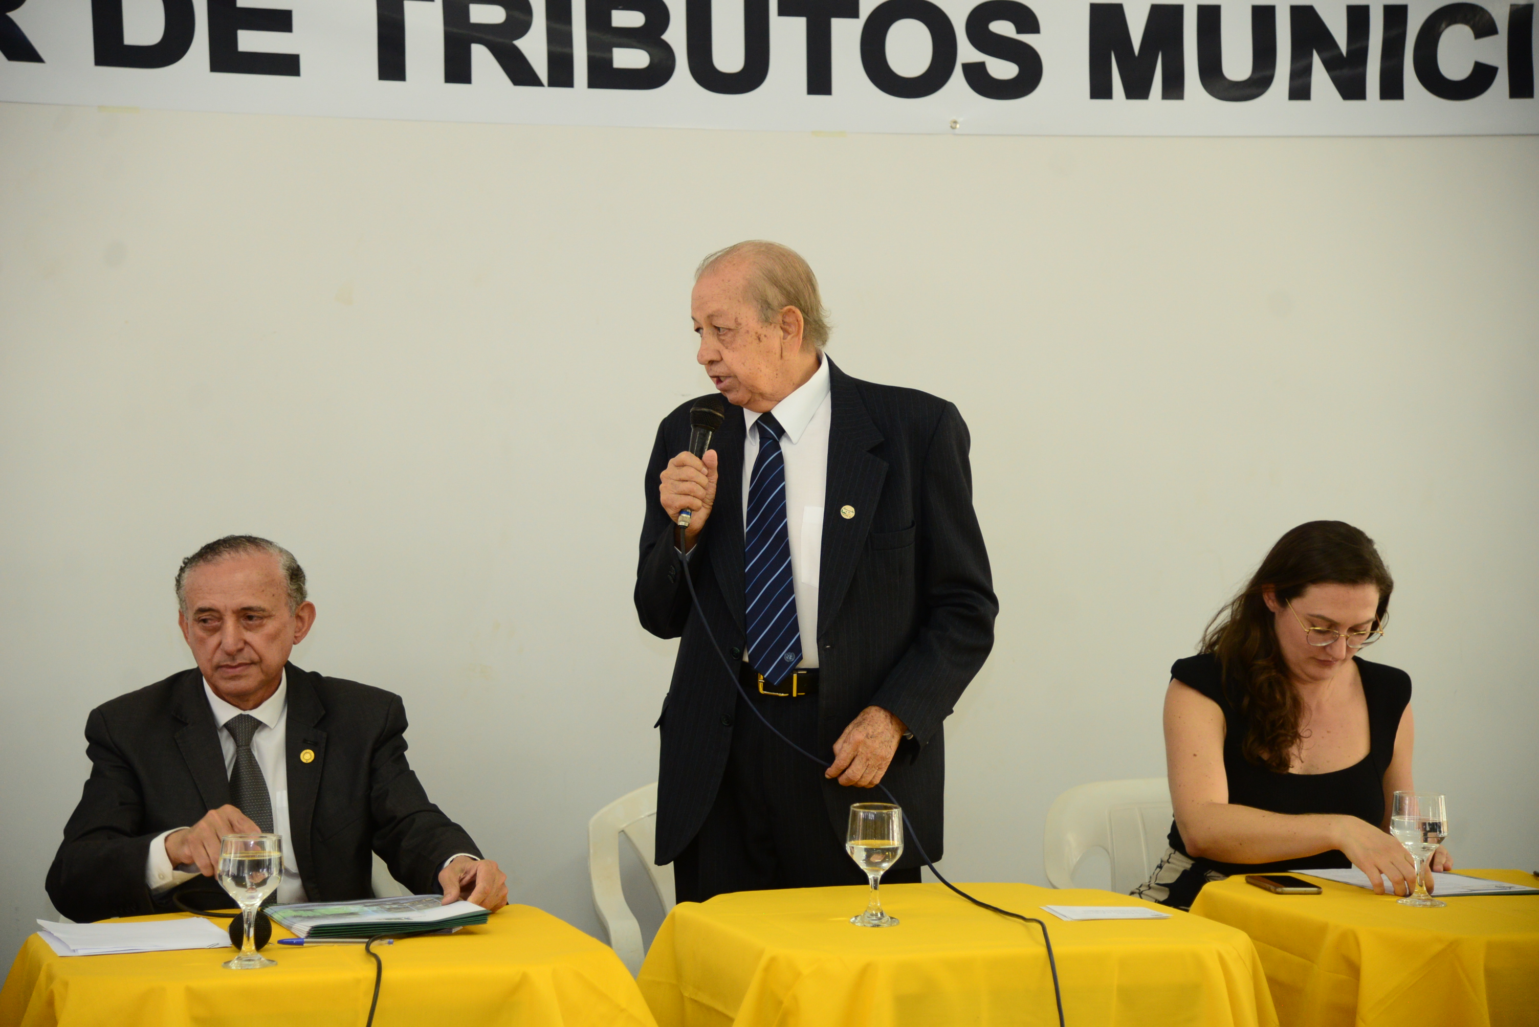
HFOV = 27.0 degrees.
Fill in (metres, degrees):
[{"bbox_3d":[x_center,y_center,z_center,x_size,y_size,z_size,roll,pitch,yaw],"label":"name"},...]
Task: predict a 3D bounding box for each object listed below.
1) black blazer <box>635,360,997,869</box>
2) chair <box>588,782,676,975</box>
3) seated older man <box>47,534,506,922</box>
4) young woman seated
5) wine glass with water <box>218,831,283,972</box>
[{"bbox_3d":[0.068,0.152,4.770,0.550,0.760,0.380,0,0,22],"label":"black blazer"},{"bbox_3d":[-0.040,0.862,5.100,0.480,0.860,0.530,0,0,-12],"label":"chair"},{"bbox_3d":[-0.665,0.657,4.430,0.640,1.250,0.780,0,0,-10],"label":"seated older man"},{"bbox_3d":[0.830,0.648,4.880,0.520,1.270,0.800,0,0,-27],"label":"young woman seated"},{"bbox_3d":[-0.648,0.484,4.020,0.081,0.163,0.081,0,0,0],"label":"wine glass with water"}]

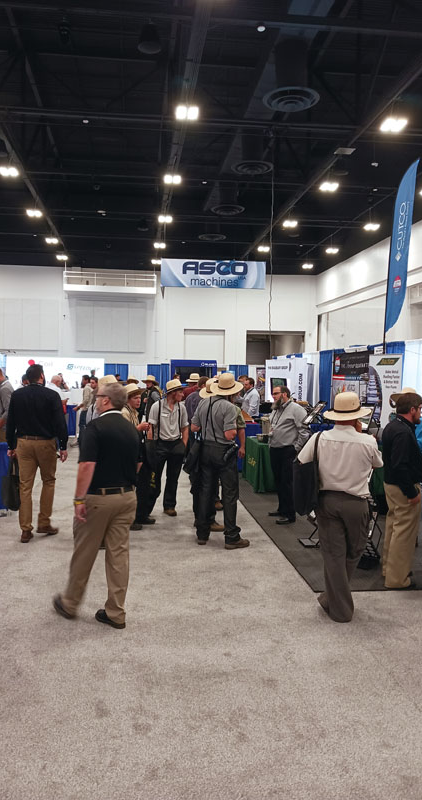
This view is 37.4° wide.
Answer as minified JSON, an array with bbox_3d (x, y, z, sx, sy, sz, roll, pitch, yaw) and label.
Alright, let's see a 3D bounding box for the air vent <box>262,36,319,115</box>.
[{"bbox_3d":[2.318,-9.312,17.813,1.620,1.600,1.620,1,2,-7],"label":"air vent"}]

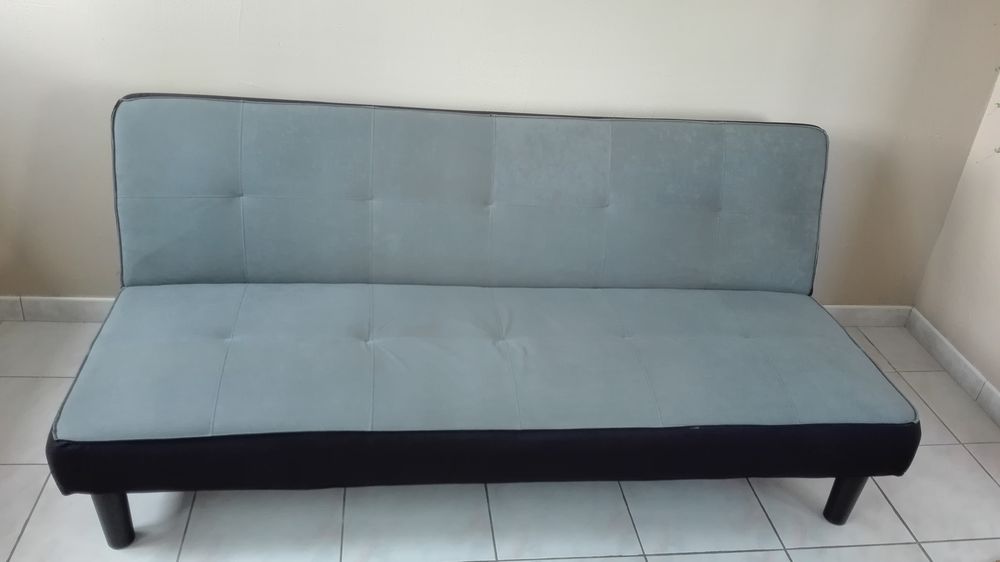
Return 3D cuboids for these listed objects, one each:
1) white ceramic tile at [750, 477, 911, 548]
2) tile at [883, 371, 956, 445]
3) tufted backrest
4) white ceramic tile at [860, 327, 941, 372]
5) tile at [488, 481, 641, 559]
[{"bbox_3d":[0.805,0.538,1.802,0.335,0.010,0.312,1,33,-8],"label":"white ceramic tile"},{"bbox_3d":[1.103,0.373,2.107,0.335,0.010,0.312,1,33,-8],"label":"tile"},{"bbox_3d":[-0.030,-0.191,1.840,1.742,0.460,0.130,1,9,-8],"label":"tufted backrest"},{"bbox_3d":[1.327,0.225,2.375,0.176,0.010,0.248,1,33,-8],"label":"white ceramic tile"},{"bbox_3d":[0.141,0.531,1.712,0.335,0.010,0.312,1,33,-8],"label":"tile"}]

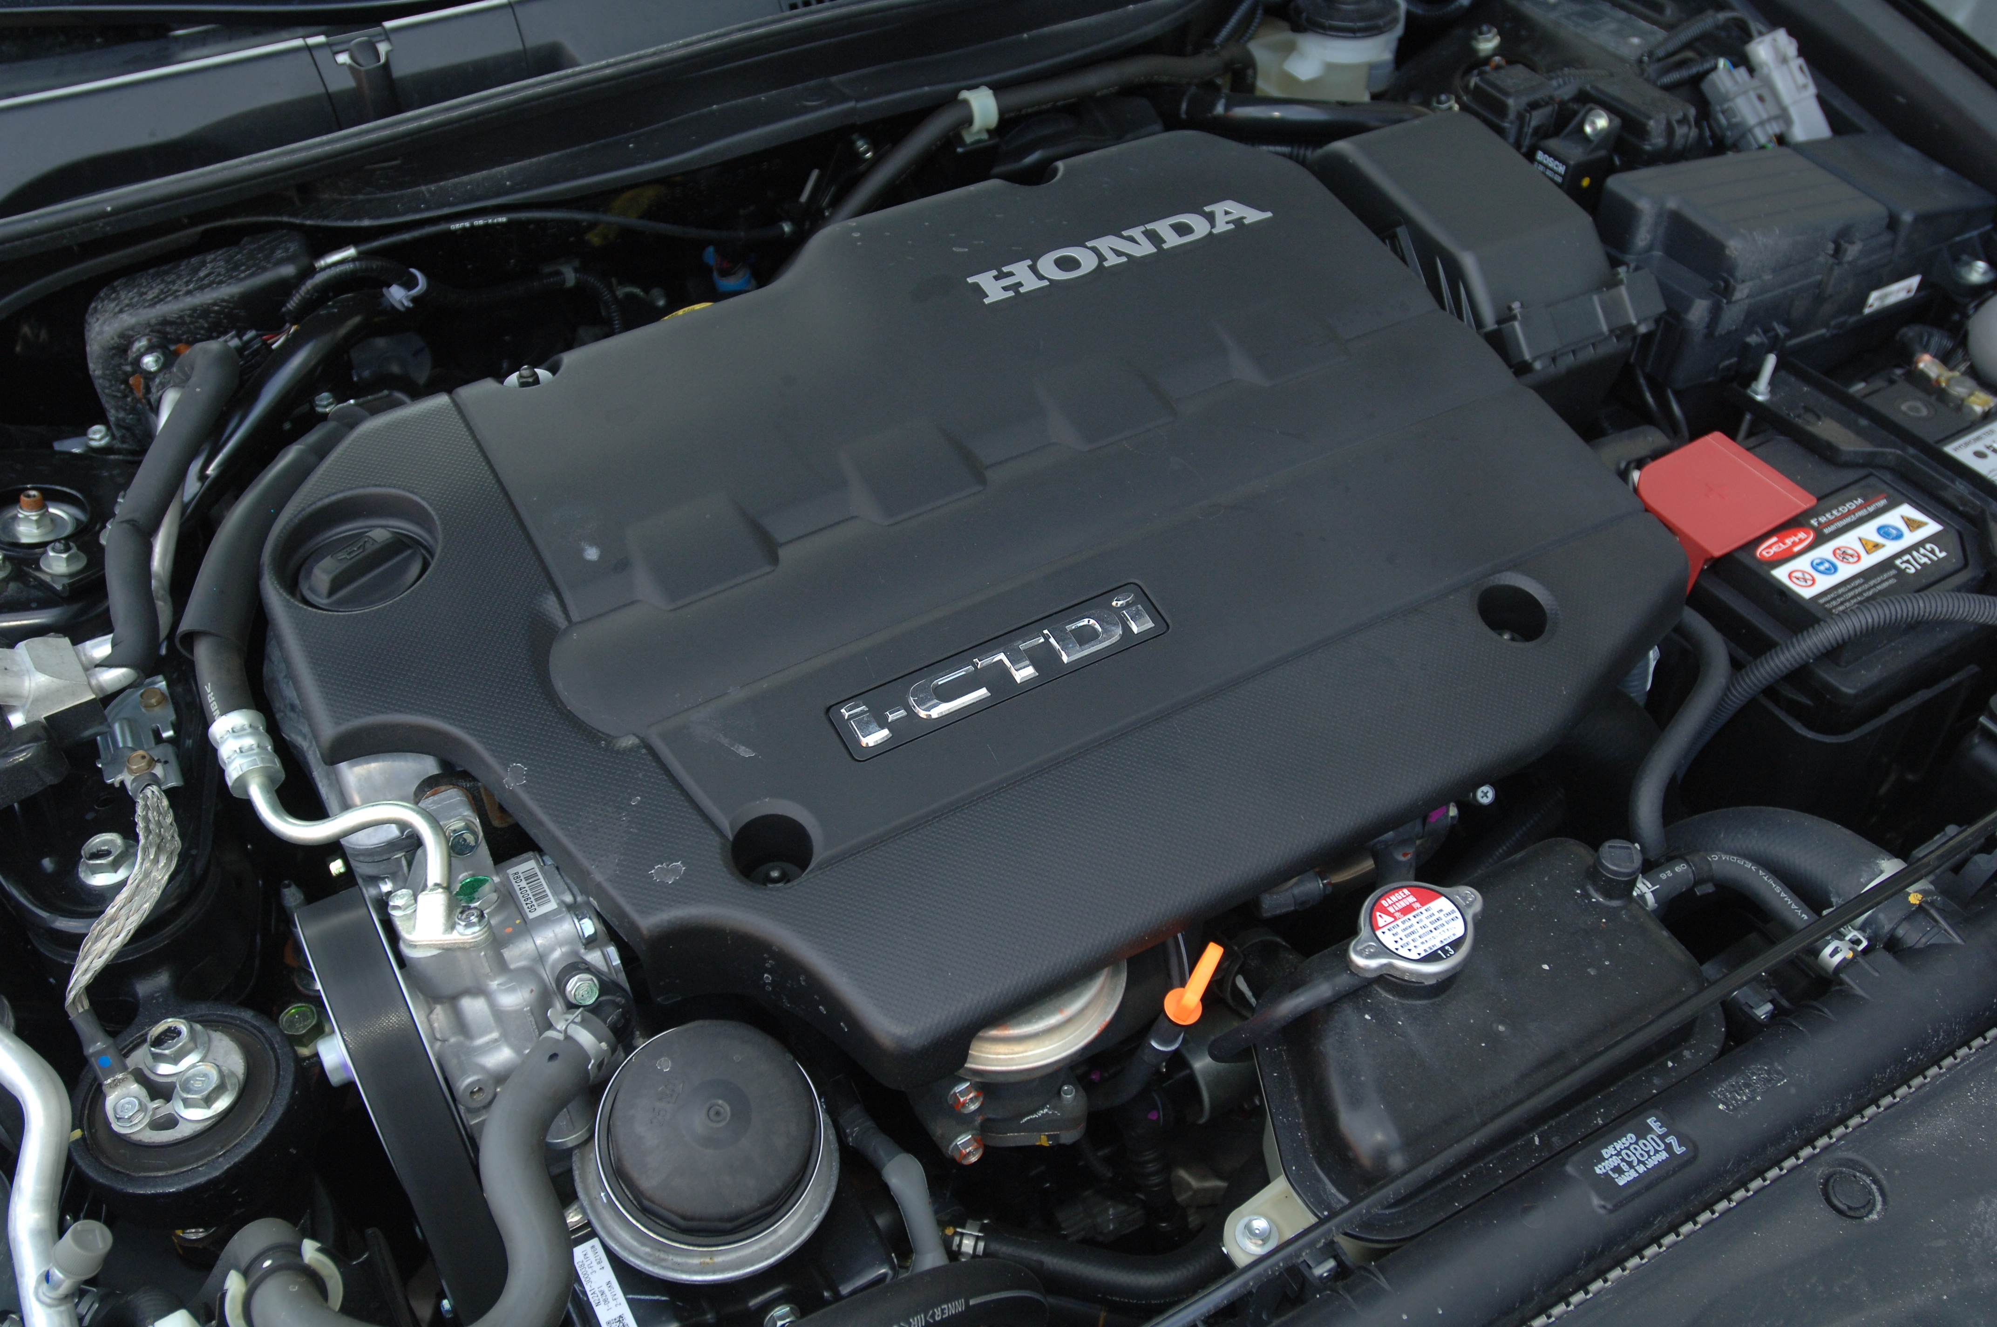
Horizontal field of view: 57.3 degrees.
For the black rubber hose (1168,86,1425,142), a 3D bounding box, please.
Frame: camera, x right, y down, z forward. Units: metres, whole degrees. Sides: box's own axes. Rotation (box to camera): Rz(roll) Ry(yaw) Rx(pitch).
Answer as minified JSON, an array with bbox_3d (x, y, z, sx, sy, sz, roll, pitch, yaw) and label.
[{"bbox_3d":[0.234,-0.428,1.438,0.211,0.034,0.034,2,44,1],"label":"black rubber hose"}]

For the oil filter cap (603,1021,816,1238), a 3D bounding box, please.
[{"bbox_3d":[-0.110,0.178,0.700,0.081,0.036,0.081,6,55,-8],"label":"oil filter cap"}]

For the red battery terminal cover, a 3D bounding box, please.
[{"bbox_3d":[0.415,-0.086,1.076,0.093,0.042,0.078,-23,49,-23],"label":"red battery terminal cover"}]

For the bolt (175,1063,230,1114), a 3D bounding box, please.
[{"bbox_3d":[-0.332,0.179,0.765,0.025,0.015,0.025,-23,48,-20],"label":"bolt"}]

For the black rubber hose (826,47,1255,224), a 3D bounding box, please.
[{"bbox_3d":[0.041,-0.410,1.389,0.405,0.080,0.040,-23,49,-23],"label":"black rubber hose"}]

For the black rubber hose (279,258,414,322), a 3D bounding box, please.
[{"bbox_3d":[-0.422,-0.241,1.185,0.100,0.040,0.028,-23,49,-23],"label":"black rubber hose"}]

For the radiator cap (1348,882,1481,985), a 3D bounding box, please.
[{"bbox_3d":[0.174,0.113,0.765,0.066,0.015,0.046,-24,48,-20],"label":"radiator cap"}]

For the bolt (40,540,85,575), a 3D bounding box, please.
[{"bbox_3d":[-0.519,-0.059,1.014,0.024,0.015,0.024,-23,49,-23],"label":"bolt"}]

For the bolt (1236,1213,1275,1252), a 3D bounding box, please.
[{"bbox_3d":[0.106,0.235,0.755,0.017,0.010,0.017,-1,45,1],"label":"bolt"}]

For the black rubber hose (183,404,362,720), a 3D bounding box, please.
[{"bbox_3d":[-0.398,-0.059,1.010,0.055,0.042,0.259,0,44,-2],"label":"black rubber hose"}]

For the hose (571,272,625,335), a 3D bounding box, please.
[{"bbox_3d":[-0.272,-0.247,1.251,0.033,0.045,0.040,-23,49,-23],"label":"hose"}]

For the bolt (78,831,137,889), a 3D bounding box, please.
[{"bbox_3d":[-0.416,0.093,0.855,0.025,0.015,0.025,-23,48,-20],"label":"bolt"}]

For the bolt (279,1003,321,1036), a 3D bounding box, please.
[{"bbox_3d":[-0.321,0.164,0.840,0.018,0.013,0.018,-23,48,-20],"label":"bolt"}]

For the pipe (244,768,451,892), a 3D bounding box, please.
[{"bbox_3d":[-0.305,0.079,0.860,0.074,0.046,0.084,-23,48,-20],"label":"pipe"}]

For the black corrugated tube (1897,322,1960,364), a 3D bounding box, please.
[{"bbox_3d":[0.514,-0.177,1.010,0.036,0.024,0.030,-23,48,-20],"label":"black corrugated tube"}]

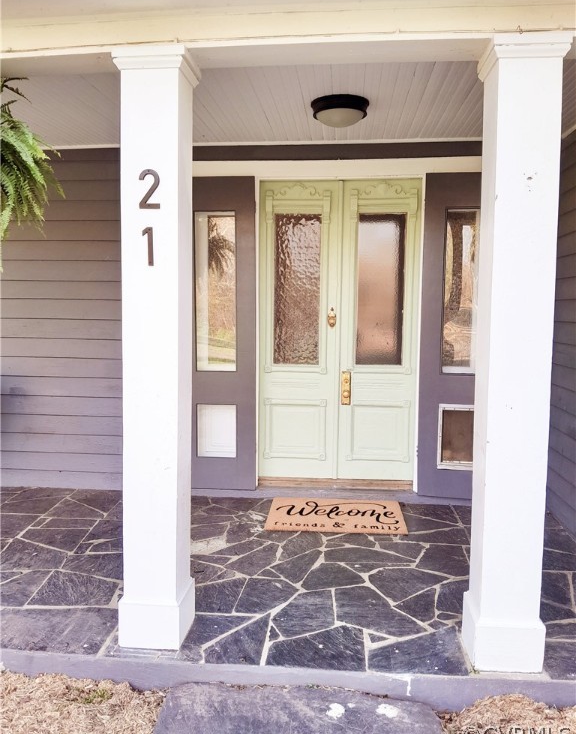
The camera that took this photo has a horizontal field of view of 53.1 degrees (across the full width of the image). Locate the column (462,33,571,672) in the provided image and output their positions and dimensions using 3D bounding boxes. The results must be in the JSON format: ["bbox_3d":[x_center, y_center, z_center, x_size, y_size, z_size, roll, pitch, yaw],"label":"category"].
[{"bbox_3d":[0.903,-0.014,2.334,0.277,2.438,0.277,1,4,5],"label":"column"}]

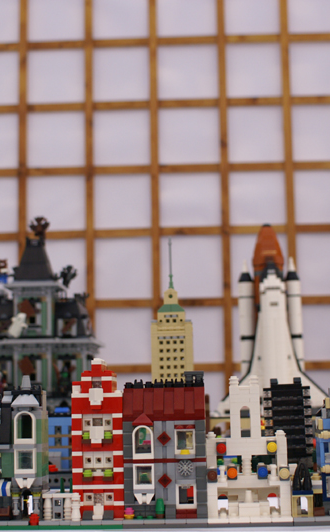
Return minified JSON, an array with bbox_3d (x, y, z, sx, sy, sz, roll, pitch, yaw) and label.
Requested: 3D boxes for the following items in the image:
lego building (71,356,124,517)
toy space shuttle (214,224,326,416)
[{"bbox_3d":[-0.050,0.138,0.744,0.040,0.124,0.046,-2,-7,4],"label":"lego building"},{"bbox_3d":[0.214,0.109,1.860,0.226,0.390,0.175,-1,-7,2],"label":"toy space shuttle"}]

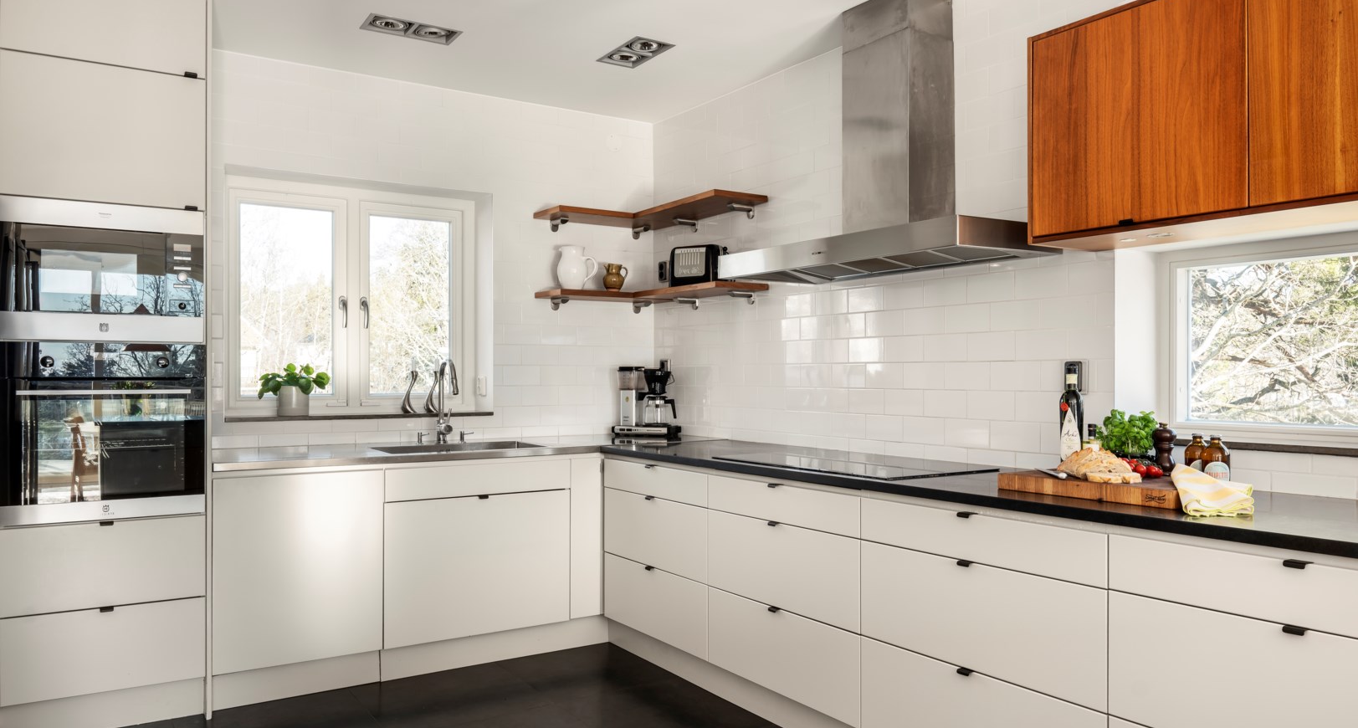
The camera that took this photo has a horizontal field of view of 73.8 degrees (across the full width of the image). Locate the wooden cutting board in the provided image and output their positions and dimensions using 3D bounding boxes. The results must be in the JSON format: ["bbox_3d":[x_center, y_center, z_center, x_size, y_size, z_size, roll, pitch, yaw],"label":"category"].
[{"bbox_3d":[1.144,0.319,2.374,0.340,0.044,0.463,1,-1,-36],"label":"wooden cutting board"}]

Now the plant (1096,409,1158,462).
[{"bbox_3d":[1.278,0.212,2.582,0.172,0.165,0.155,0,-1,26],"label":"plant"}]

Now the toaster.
[{"bbox_3d":[0.085,-0.463,4.387,0.235,0.200,0.160,0,-1,29],"label":"toaster"}]

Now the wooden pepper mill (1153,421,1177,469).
[{"bbox_3d":[1.290,0.227,2.404,0.064,0.141,0.064,1,-1,-34],"label":"wooden pepper mill"}]

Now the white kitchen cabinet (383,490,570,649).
[{"bbox_3d":[-0.965,0.846,4.007,0.822,0.574,0.500,1,-1,-34],"label":"white kitchen cabinet"}]

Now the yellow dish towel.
[{"bbox_3d":[1.276,0.297,2.146,0.185,0.086,0.230,-1,-1,31],"label":"yellow dish towel"}]

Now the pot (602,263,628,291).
[{"bbox_3d":[-0.328,-0.438,4.665,0.137,0.159,0.112,0,-1,-18],"label":"pot"}]

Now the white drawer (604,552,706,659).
[{"bbox_3d":[0.123,0.992,3.930,0.570,0.291,0.800,0,-1,-34],"label":"white drawer"}]

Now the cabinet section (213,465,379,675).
[{"bbox_3d":[-1.568,0.770,3.629,0.600,0.700,0.580,1,-1,-33],"label":"cabinet section"}]

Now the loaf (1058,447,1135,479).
[{"bbox_3d":[1.122,0.263,2.436,0.145,0.073,0.200,0,-1,9],"label":"loaf"}]

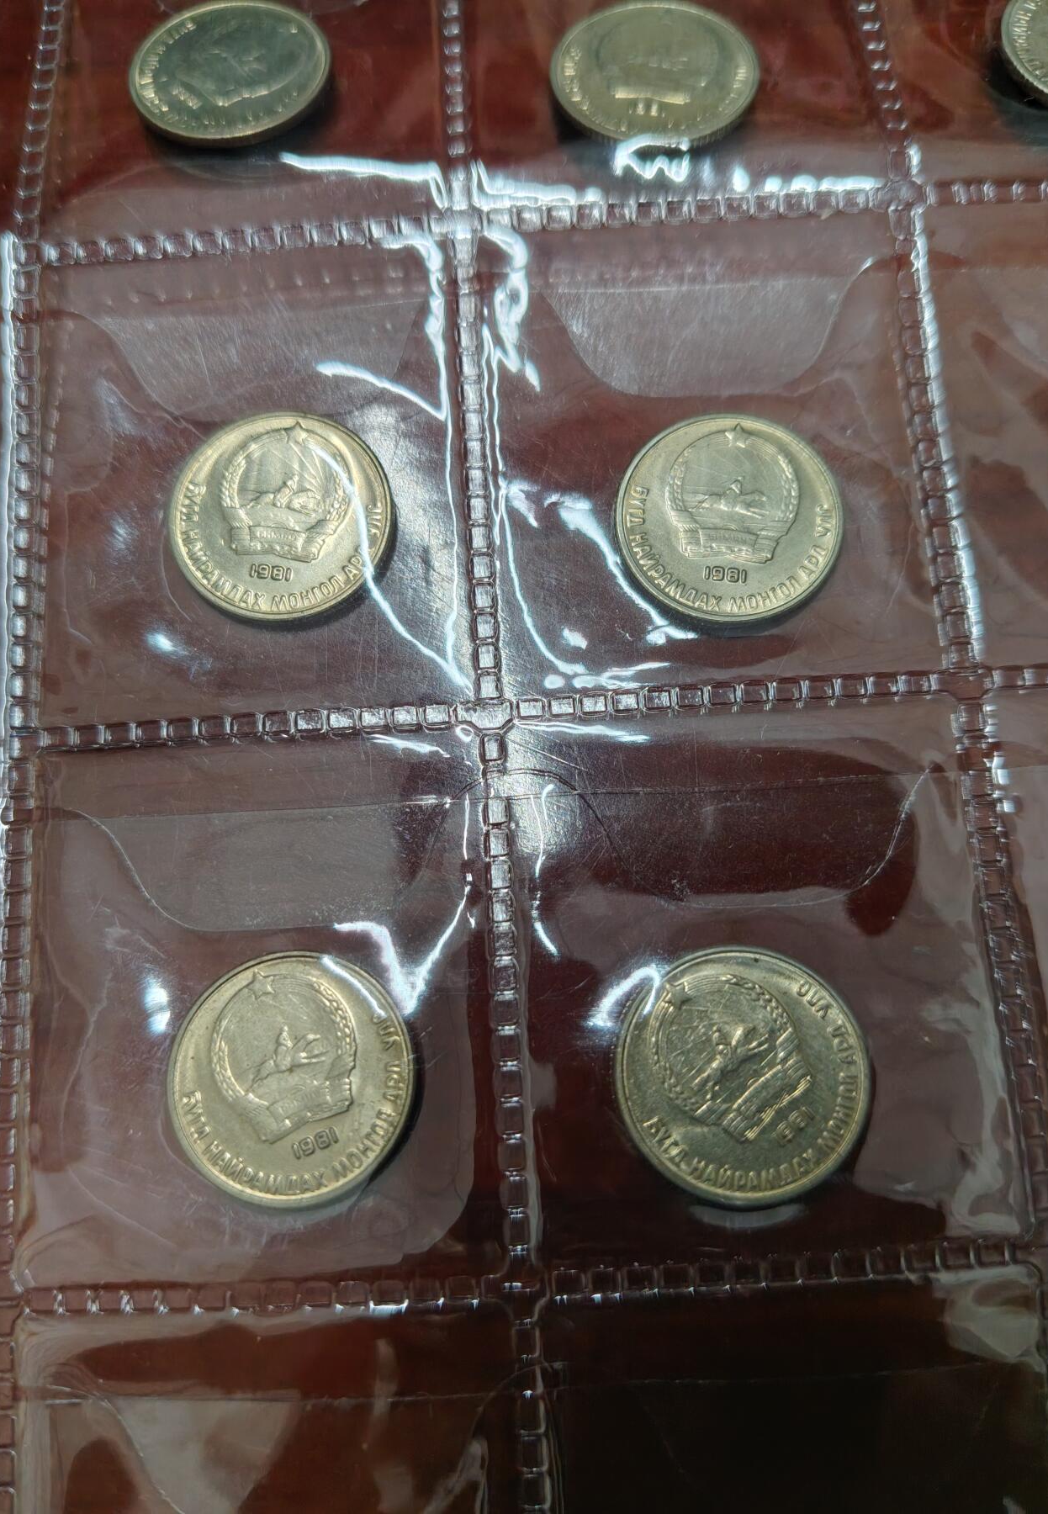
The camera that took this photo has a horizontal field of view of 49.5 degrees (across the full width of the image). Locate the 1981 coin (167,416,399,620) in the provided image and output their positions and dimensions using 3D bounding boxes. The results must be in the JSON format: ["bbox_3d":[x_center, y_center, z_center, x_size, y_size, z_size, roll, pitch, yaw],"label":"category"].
[{"bbox_3d":[-0.021,-0.020,0.098,0.019,0.002,0.019,0,76,-1],"label":"1981 coin"}]

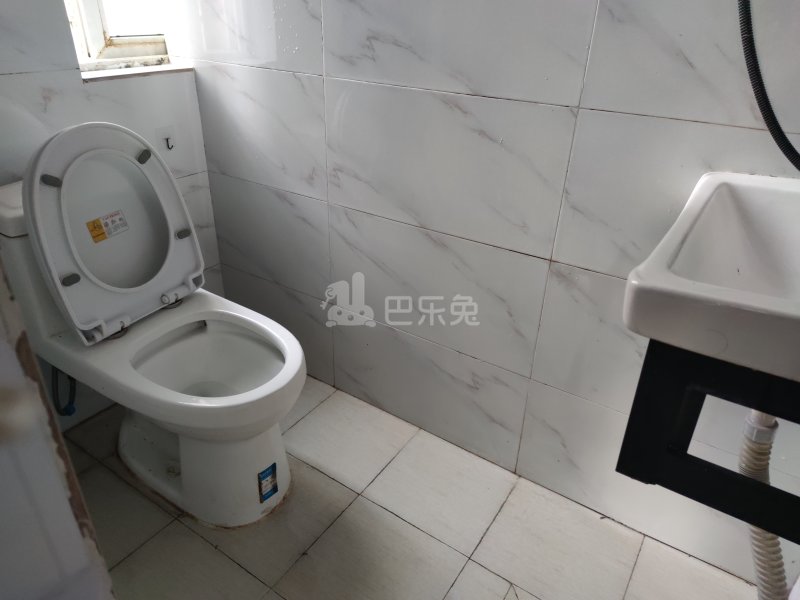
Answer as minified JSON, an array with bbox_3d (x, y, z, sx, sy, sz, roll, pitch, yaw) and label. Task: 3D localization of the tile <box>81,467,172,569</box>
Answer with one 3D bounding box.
[{"bbox_3d":[-0.727,0.523,1.245,0.304,0.012,0.300,19,33,28],"label":"tile"}]

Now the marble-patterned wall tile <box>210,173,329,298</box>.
[{"bbox_3d":[-0.378,-0.189,1.615,0.461,0.300,0.012,19,33,28],"label":"marble-patterned wall tile"}]

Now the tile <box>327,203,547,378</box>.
[{"bbox_3d":[0.063,-0.036,1.362,0.599,0.300,0.012,19,33,28],"label":"tile"}]

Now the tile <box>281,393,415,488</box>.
[{"bbox_3d":[-0.146,0.383,1.540,0.304,0.012,0.293,19,33,28],"label":"tile"}]

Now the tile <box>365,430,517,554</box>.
[{"bbox_3d":[0.107,0.469,1.396,0.304,0.012,0.293,19,33,28],"label":"tile"}]

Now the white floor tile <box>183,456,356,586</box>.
[{"bbox_3d":[-0.309,0.496,1.322,0.304,0.012,0.298,19,33,28],"label":"white floor tile"}]

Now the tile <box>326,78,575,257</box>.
[{"bbox_3d":[0.073,-0.302,1.223,0.600,0.304,0.012,19,33,28],"label":"tile"}]

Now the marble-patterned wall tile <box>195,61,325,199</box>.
[{"bbox_3d":[-0.369,-0.453,1.475,0.462,0.304,0.012,19,33,28],"label":"marble-patterned wall tile"}]

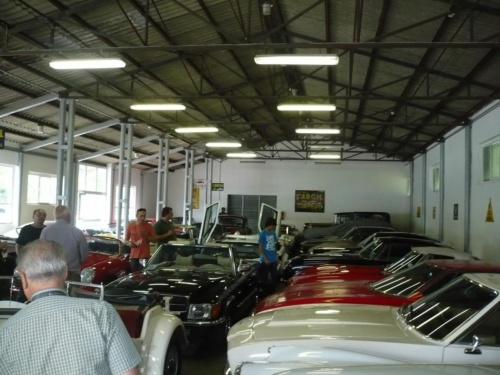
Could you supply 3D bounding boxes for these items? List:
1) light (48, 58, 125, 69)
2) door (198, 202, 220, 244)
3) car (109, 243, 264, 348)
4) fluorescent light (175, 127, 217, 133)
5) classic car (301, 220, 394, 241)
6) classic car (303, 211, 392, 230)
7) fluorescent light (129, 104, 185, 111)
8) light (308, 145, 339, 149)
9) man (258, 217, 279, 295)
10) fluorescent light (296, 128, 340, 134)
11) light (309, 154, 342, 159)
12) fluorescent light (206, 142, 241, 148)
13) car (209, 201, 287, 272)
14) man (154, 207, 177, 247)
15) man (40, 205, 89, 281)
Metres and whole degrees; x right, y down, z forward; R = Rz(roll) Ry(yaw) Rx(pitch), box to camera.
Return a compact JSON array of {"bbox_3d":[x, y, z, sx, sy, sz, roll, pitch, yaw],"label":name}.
[{"bbox_3d":[-3.198,-2.392,9.878,1.550,0.110,0.170,2,-3,10],"label":"light"},{"bbox_3d":[-0.977,1.004,12.200,0.300,1.200,0.900,4,-3,-41],"label":"door"},{"bbox_3d":[-0.820,1.539,7.968,1.790,1.280,4.400,1,-3,10],"label":"car"},{"bbox_3d":[-1.808,-1.997,17.591,1.550,0.110,0.170,2,-3,10],"label":"fluorescent light"},{"bbox_3d":[4.331,2.170,20.898,4.300,1.580,1.700,1,-3,9],"label":"classic car"},{"bbox_3d":[4.719,2.122,23.500,4.500,1.880,1.750,2,-3,10],"label":"classic car"},{"bbox_3d":[-2.371,-2.065,13.100,1.480,0.110,0.180,1,-3,10],"label":"fluorescent light"},{"bbox_3d":[2.924,-1.681,20.713,1.550,0.110,0.170,2,-3,10],"label":"light"},{"bbox_3d":[0.378,1.445,9.800,0.460,1.680,0.320,3,-3,-27],"label":"man"},{"bbox_3d":[2.229,-1.878,16.857,1.550,0.110,0.170,2,-3,10],"label":"fluorescent light"},{"bbox_3d":[3.591,-1.470,24.200,1.480,0.110,0.180,1,-3,10],"label":"light"},{"bbox_3d":[-1.070,-1.736,20.800,1.480,0.110,0.180,1,-3,10],"label":"fluorescent light"},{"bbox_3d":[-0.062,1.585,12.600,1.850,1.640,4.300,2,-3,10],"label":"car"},{"bbox_3d":[-1.611,1.329,9.442,0.360,1.820,0.480,2,-3,-21],"label":"man"},{"bbox_3d":[-2.054,1.122,5.547,0.520,1.810,0.320,1,-3,9],"label":"man"}]

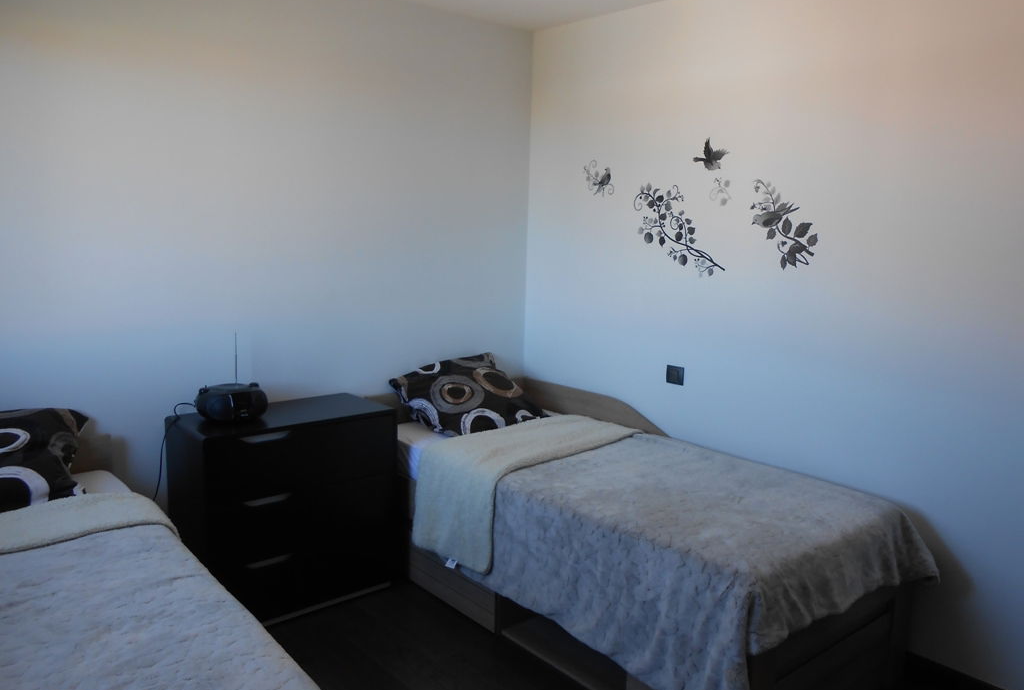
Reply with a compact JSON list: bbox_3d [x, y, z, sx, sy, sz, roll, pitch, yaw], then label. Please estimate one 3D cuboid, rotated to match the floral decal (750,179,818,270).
[{"bbox_3d":[1.046,-0.465,2.975,0.010,0.350,0.296,-6,12,-41],"label":"floral decal"}]

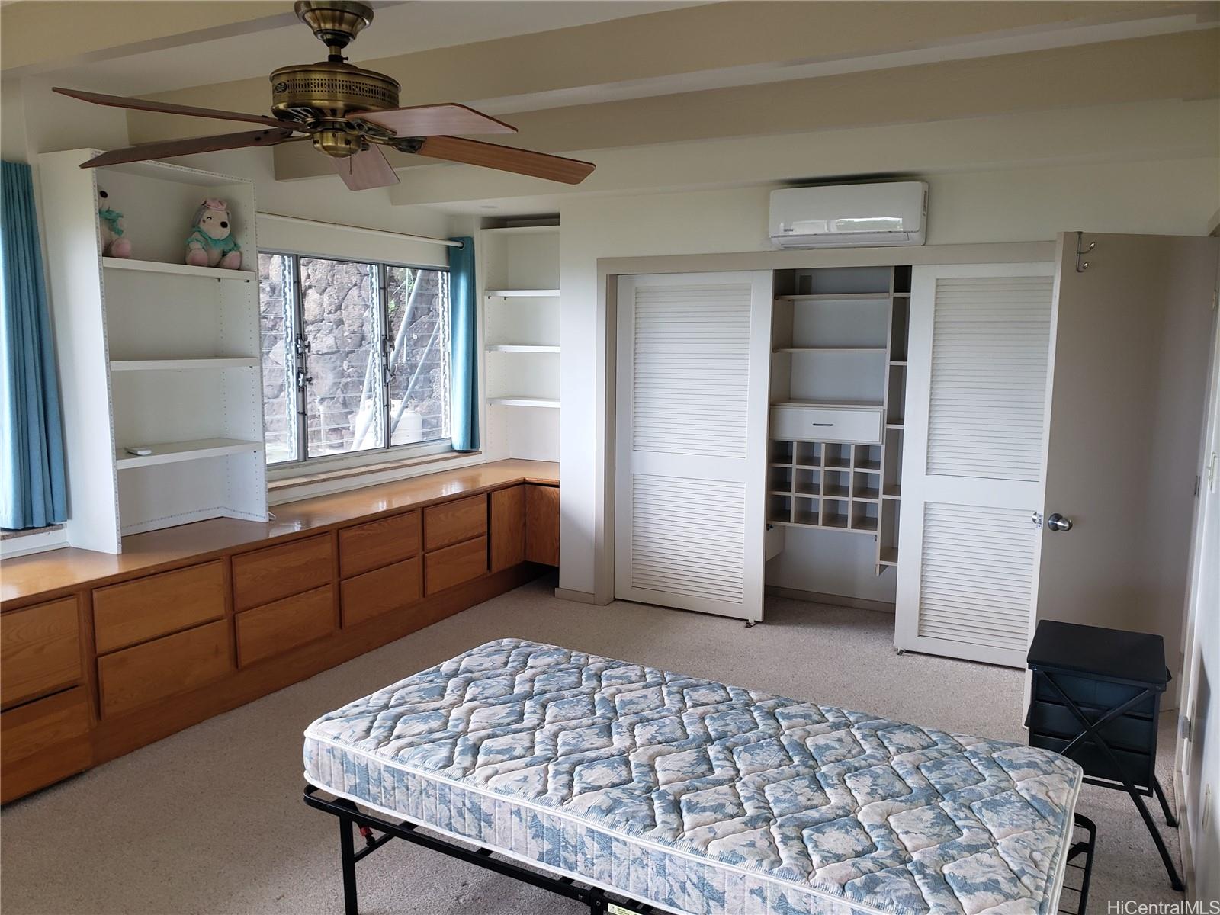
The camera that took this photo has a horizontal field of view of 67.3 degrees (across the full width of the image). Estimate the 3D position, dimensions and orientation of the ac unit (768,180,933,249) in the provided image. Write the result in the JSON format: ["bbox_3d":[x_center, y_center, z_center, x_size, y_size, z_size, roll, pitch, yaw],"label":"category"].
[{"bbox_3d":[1.221,-1.242,4.727,0.776,0.285,0.212,4,8,27],"label":"ac unit"}]

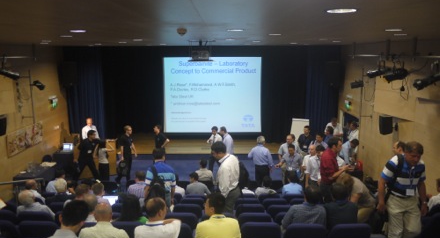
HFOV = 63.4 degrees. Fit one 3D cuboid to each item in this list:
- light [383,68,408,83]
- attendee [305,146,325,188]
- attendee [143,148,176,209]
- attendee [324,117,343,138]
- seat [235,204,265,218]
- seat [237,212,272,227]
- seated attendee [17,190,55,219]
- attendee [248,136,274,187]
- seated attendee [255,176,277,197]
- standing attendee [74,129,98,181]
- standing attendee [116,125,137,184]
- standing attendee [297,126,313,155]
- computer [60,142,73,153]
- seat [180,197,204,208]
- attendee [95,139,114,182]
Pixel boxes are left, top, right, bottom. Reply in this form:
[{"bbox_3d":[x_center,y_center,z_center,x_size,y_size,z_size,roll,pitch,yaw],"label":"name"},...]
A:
[{"bbox_3d":[3.666,-0.904,7.400,0.210,0.220,0.500,-9,-4,-41],"label":"light"},{"bbox_3d":[1.872,1.356,7.089,0.500,1.720,0.400,-8,12,-40],"label":"attendee"},{"bbox_3d":[-0.879,1.268,5.358,0.500,1.650,0.400,0,4,6],"label":"attendee"},{"bbox_3d":[3.674,0.841,11.521,0.520,1.740,0.360,-1,10,-6],"label":"attendee"},{"bbox_3d":[0.521,1.806,6.295,0.520,0.830,0.500,0,10,0],"label":"seat"},{"bbox_3d":[0.499,1.704,5.269,0.500,0.920,0.600,0,10,1],"label":"seat"},{"bbox_3d":[-2.680,1.536,5.450,0.550,1.180,0.750,1,10,9],"label":"seated attendee"},{"bbox_3d":[1.038,1.300,8.850,0.560,1.770,0.380,-2,10,-7],"label":"attendee"},{"bbox_3d":[0.995,1.804,7.960,0.500,1.200,0.750,0,10,1],"label":"seated attendee"},{"bbox_3d":[-3.953,1.167,10.758,0.800,1.670,0.550,-2,5,-30],"label":"standing attendee"},{"bbox_3d":[-2.797,1.063,10.611,0.500,1.750,0.500,5,11,28],"label":"standing attendee"},{"bbox_3d":[2.643,1.072,11.066,0.500,1.740,0.340,1,10,8],"label":"standing attendee"},{"bbox_3d":[-5.132,0.964,12.009,0.340,0.250,0.280,-1,4,-8],"label":"computer"},{"bbox_3d":[-0.518,1.887,7.143,0.520,0.830,0.500,0,10,0],"label":"seat"},{"bbox_3d":[-3.299,1.357,10.122,0.460,1.500,0.450,-6,11,-30],"label":"attendee"}]

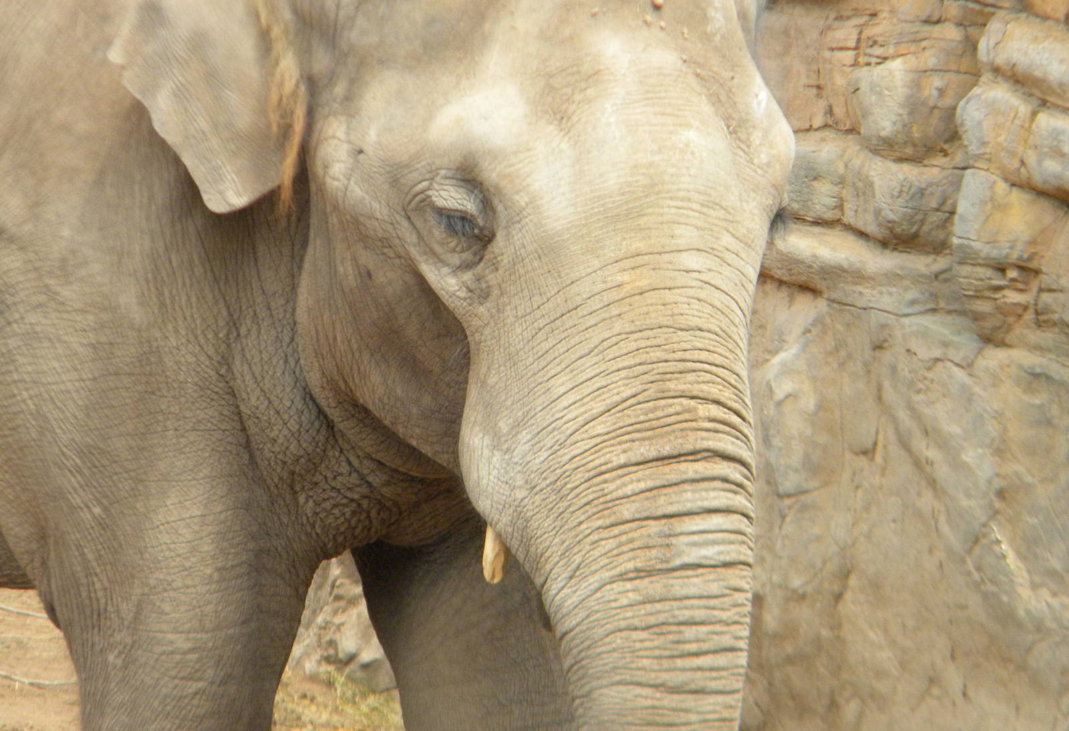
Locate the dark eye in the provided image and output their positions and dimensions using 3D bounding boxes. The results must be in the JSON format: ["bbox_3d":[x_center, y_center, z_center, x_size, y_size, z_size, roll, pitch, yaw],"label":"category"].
[{"bbox_3d":[-0.108,-0.197,12.000,0.057,0.040,0.030,2,5,21],"label":"dark eye"}]

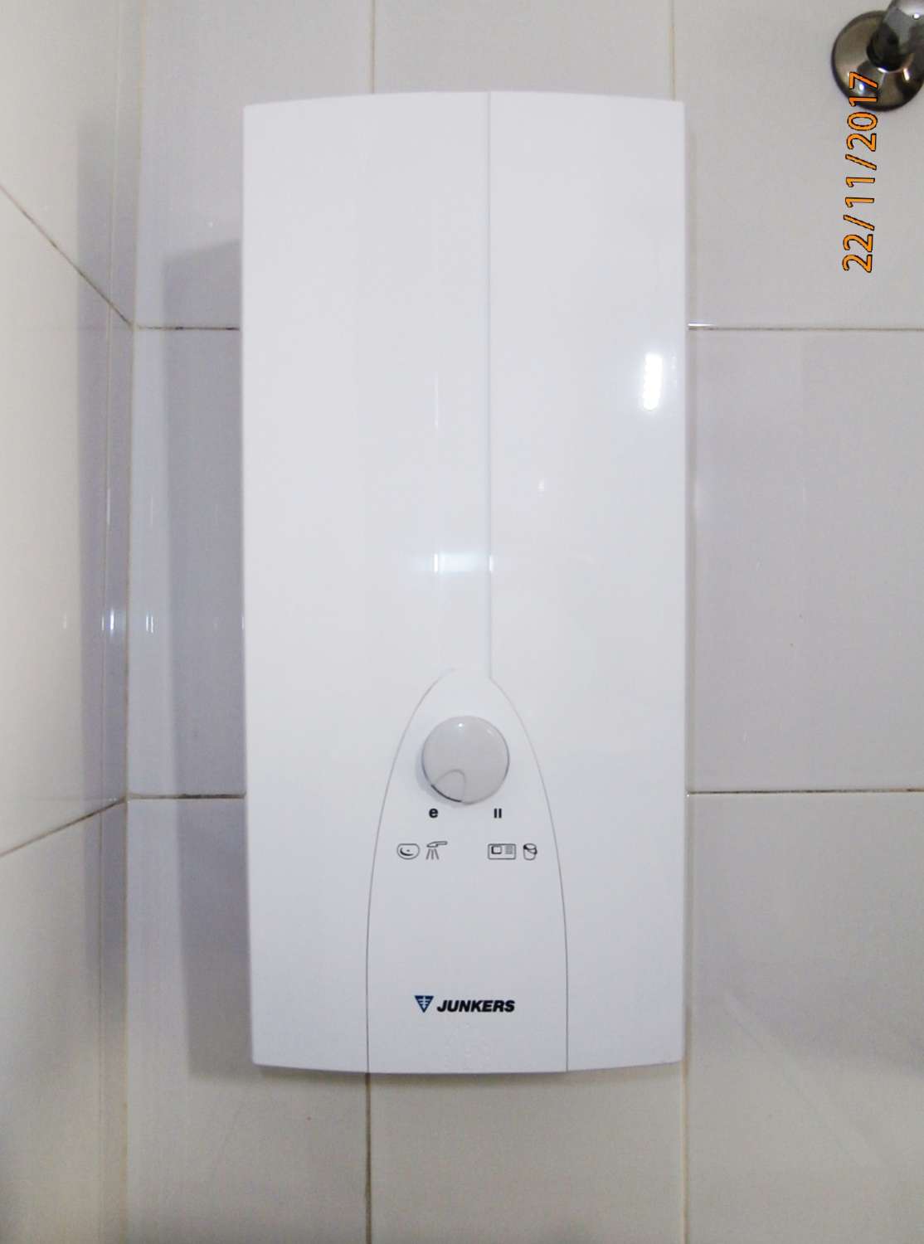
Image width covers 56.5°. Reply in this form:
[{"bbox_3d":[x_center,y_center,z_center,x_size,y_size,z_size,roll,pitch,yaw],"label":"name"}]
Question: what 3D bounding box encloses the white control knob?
[{"bbox_3d":[0.002,0.066,0.410,0.042,0.042,0.013,0,-2,-1],"label":"white control knob"}]

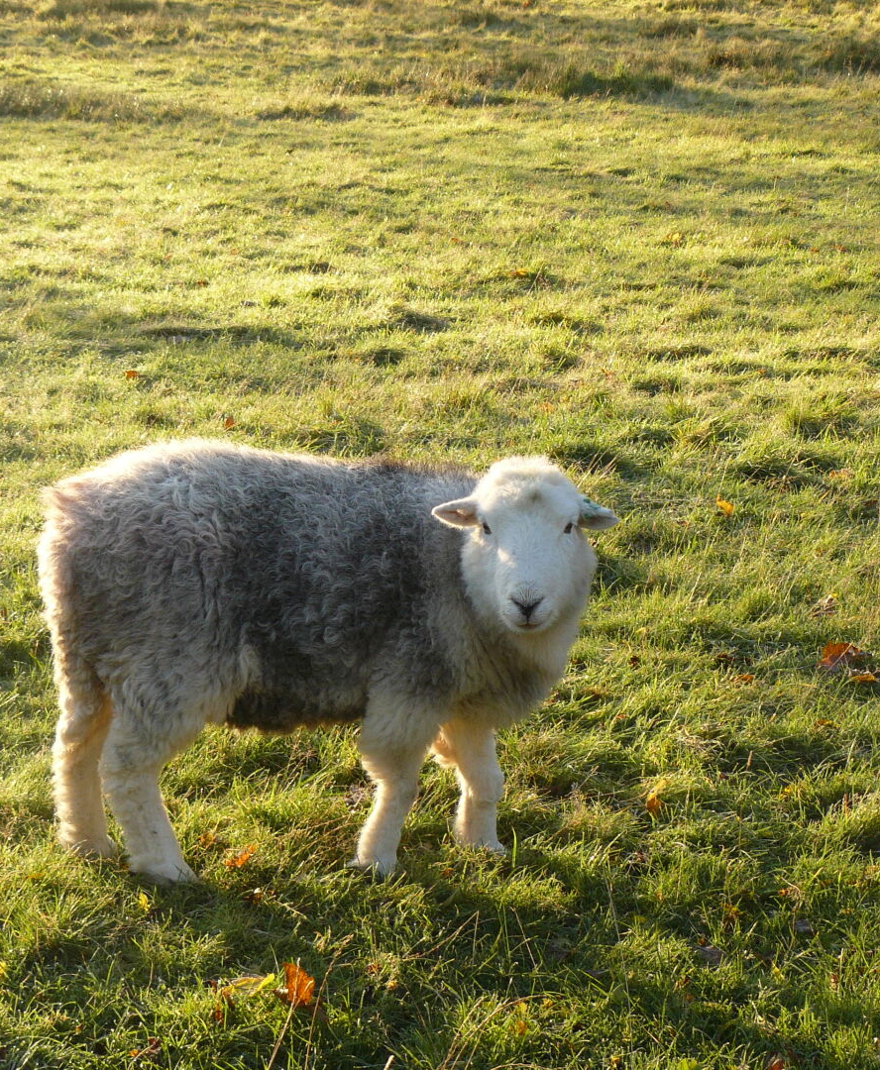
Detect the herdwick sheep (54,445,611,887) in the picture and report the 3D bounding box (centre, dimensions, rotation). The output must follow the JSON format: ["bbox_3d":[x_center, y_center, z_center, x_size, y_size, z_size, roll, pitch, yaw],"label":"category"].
[{"bbox_3d":[-0.182,0.195,4.668,0.880,0.685,0.460,1,12,4],"label":"herdwick sheep"}]

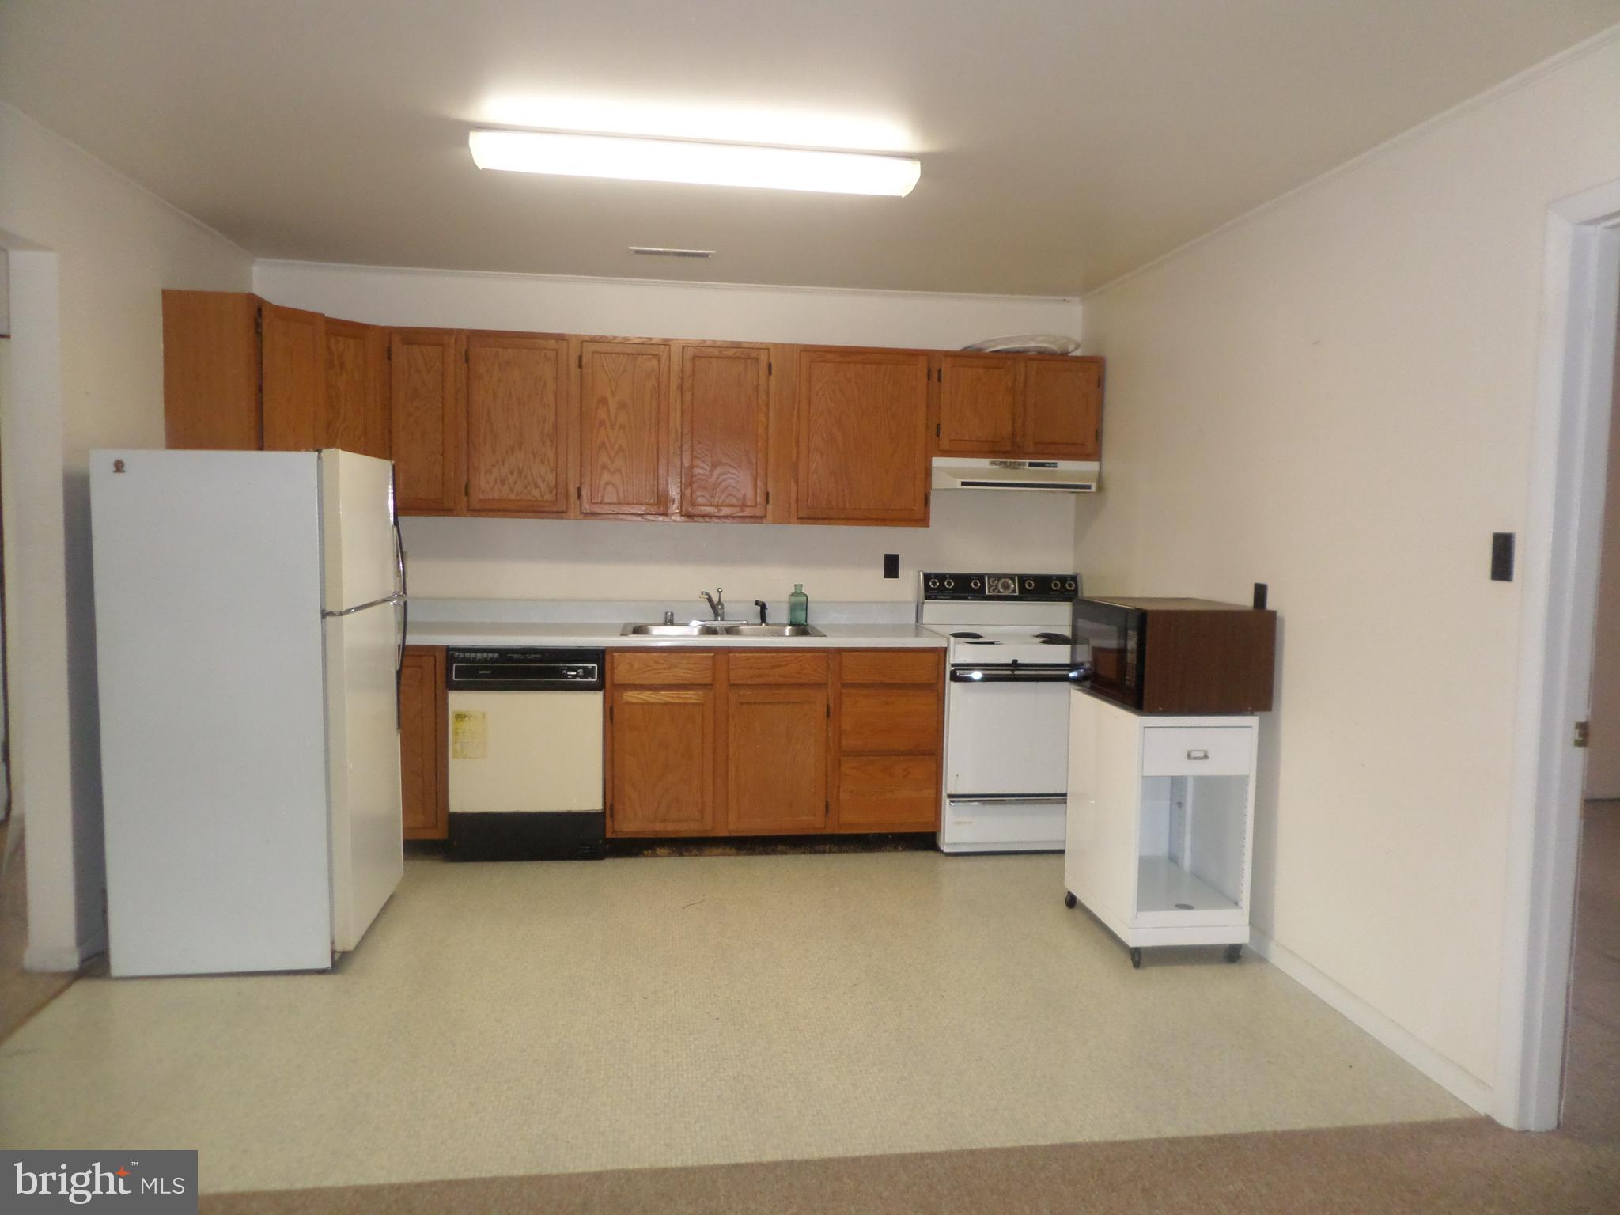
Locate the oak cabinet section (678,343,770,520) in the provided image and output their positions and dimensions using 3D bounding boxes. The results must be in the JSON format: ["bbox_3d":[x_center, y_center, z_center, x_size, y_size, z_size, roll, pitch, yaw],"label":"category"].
[{"bbox_3d":[-0.385,-0.750,4.898,0.380,0.724,0.326,1,4,-8],"label":"oak cabinet section"}]

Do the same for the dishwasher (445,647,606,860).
[{"bbox_3d":[-1.152,0.567,4.702,0.604,0.870,0.610,0,4,-8],"label":"dishwasher"}]

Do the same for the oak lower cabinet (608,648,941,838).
[{"bbox_3d":[-0.168,0.532,4.834,1.375,0.785,0.615,0,5,-8],"label":"oak lower cabinet"}]

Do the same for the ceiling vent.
[{"bbox_3d":[-0.544,-1.398,4.443,0.335,0.018,0.140,0,4,-8],"label":"ceiling vent"}]

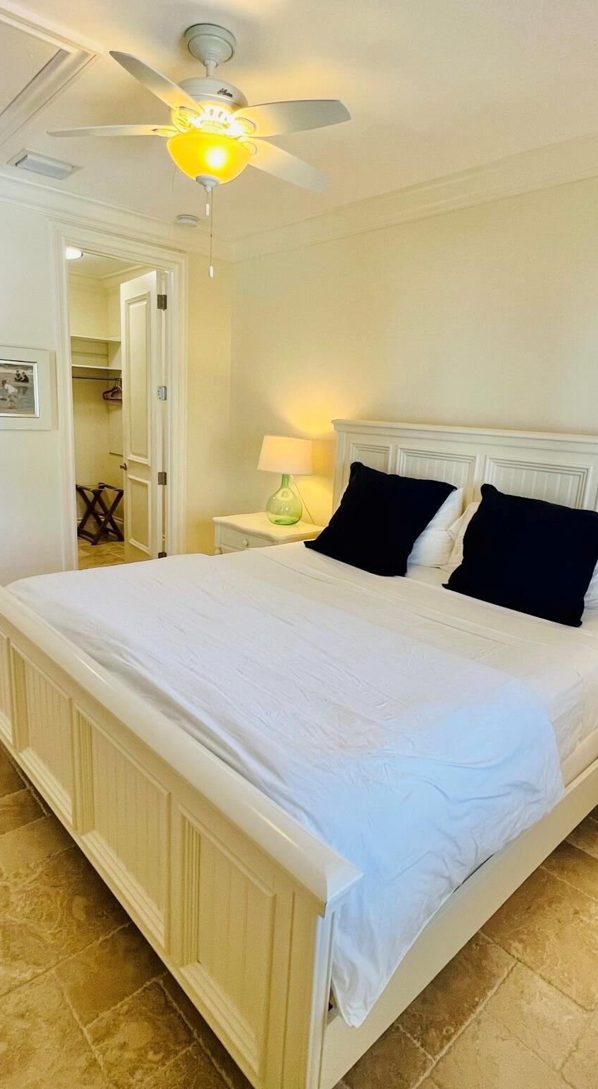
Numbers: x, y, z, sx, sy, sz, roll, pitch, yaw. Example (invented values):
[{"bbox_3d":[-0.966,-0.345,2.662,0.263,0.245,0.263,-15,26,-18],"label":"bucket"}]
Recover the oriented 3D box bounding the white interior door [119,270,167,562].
[{"bbox_3d":[-1.286,-0.893,4.495,0.045,2.400,0.710,-7,17,-37],"label":"white interior door"}]

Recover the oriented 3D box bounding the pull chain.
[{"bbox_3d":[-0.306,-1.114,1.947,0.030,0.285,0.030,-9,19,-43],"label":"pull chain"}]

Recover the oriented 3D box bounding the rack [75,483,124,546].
[{"bbox_3d":[-2.201,-0.337,5.997,0.372,0.544,0.559,-9,19,-43],"label":"rack"}]

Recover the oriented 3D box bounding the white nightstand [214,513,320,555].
[{"bbox_3d":[-0.183,0.200,3.962,0.520,0.711,0.701,-9,19,-43],"label":"white nightstand"}]

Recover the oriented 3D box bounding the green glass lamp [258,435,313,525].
[{"bbox_3d":[-0.091,-0.446,3.851,0.385,0.610,0.385,3,14,-1],"label":"green glass lamp"}]

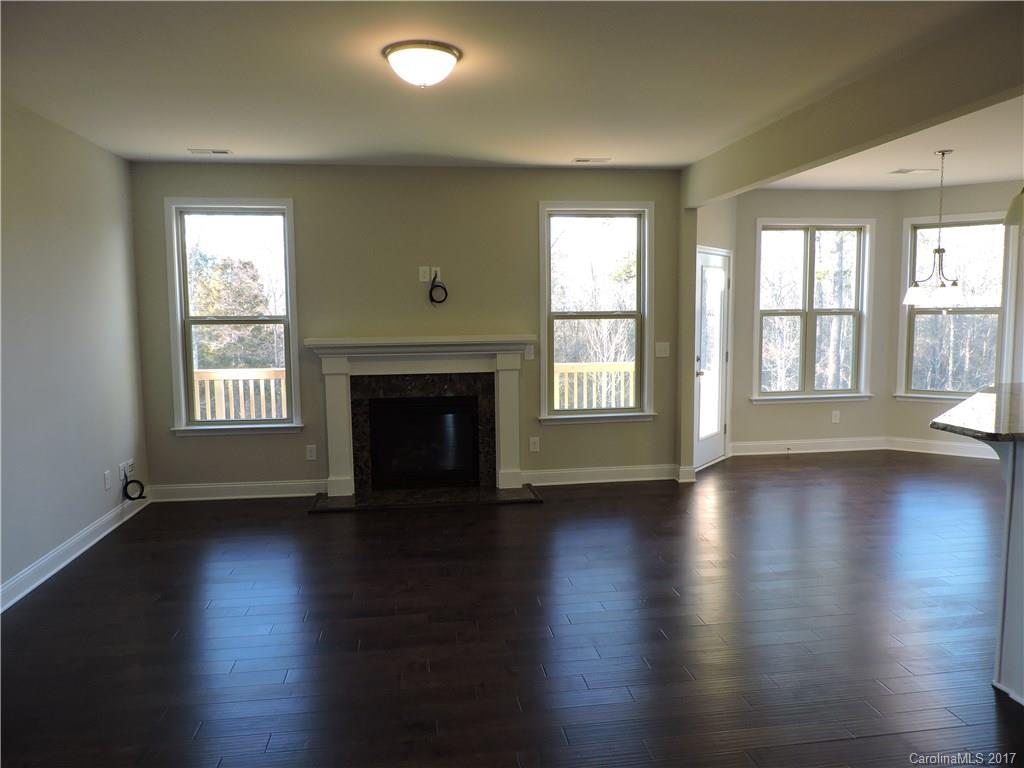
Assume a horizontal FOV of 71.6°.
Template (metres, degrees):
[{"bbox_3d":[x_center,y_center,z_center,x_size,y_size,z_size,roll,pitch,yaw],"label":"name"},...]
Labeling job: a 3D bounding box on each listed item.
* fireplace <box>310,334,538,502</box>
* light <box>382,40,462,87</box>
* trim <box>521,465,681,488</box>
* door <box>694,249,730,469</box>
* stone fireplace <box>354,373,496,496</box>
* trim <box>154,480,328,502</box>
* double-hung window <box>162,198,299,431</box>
[{"bbox_3d":[-0.732,0.271,5.970,1.880,1.330,0.250,-1,6,-7],"label":"fireplace"},{"bbox_3d":[-0.420,-1.468,3.346,0.385,0.150,0.385,-1,6,-7],"label":"light"},{"bbox_3d":[0.783,0.816,6.343,1.400,0.137,0.025,-1,6,-7],"label":"trim"},{"bbox_3d":[1.961,-0.229,6.958,0.060,2.070,0.820,4,8,38],"label":"door"},{"bbox_3d":[-0.741,0.421,6.071,1.220,1.010,0.200,-1,6,-7],"label":"stone fireplace"},{"bbox_3d":[-2.272,0.888,5.958,1.440,0.137,0.025,-1,6,-7],"label":"trim"},{"bbox_3d":[-2.274,-0.559,5.822,1.020,1.865,0.110,-1,6,-7],"label":"double-hung window"}]

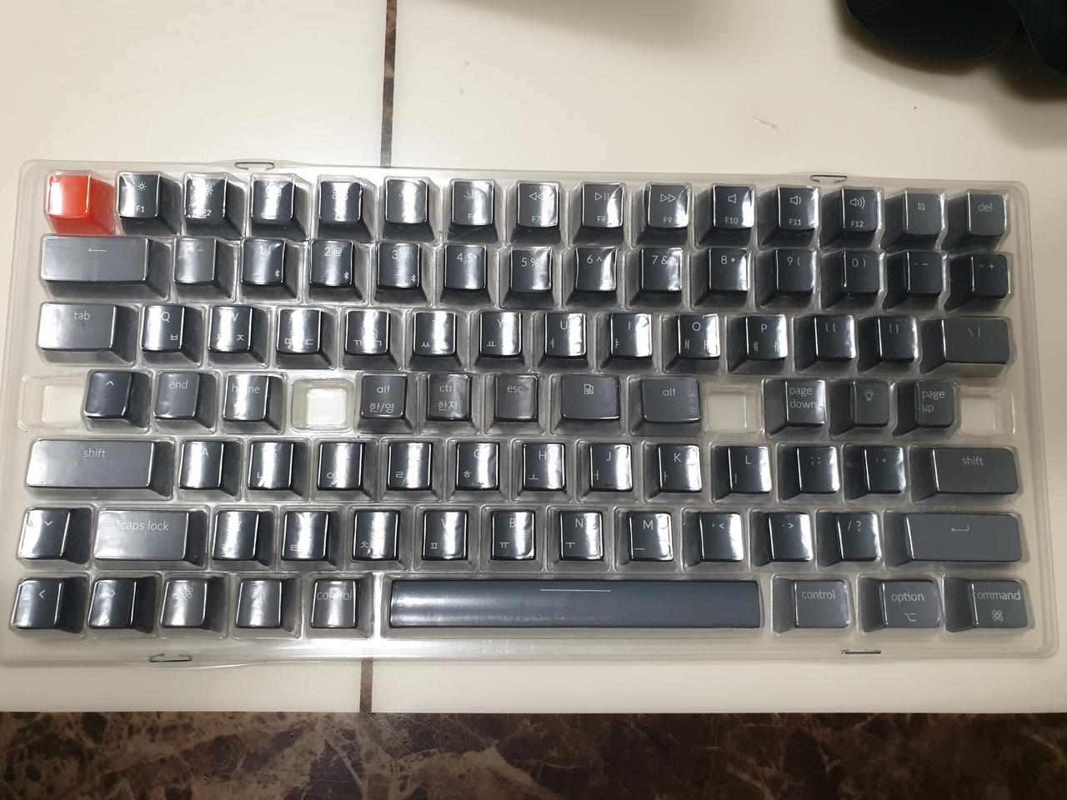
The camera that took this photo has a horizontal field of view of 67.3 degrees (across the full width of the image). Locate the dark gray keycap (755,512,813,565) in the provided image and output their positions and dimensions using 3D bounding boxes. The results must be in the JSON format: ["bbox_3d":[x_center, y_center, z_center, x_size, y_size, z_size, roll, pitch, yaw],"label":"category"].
[{"bbox_3d":[0.080,0.044,0.254,0.018,0.009,0.018,1,82,-3],"label":"dark gray keycap"}]

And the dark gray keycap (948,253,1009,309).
[{"bbox_3d":[0.150,-0.040,0.268,0.018,0.011,0.018,1,83,-3],"label":"dark gray keycap"}]

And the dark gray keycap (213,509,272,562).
[{"bbox_3d":[-0.091,0.043,0.249,0.018,0.010,0.018,1,82,-3],"label":"dark gray keycap"}]

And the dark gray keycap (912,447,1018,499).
[{"bbox_3d":[0.143,0.024,0.263,0.033,0.010,0.018,1,82,-3],"label":"dark gray keycap"}]

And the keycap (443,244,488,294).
[{"bbox_3d":[-0.022,-0.042,0.260,0.018,0.011,0.018,1,83,-3],"label":"keycap"}]

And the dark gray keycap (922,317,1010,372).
[{"bbox_3d":[0.146,-0.018,0.268,0.028,0.009,0.018,1,82,-3],"label":"dark gray keycap"}]

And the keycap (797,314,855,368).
[{"bbox_3d":[0.099,-0.019,0.267,0.018,0.010,0.018,1,82,-3],"label":"keycap"}]

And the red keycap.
[{"bbox_3d":[-0.148,-0.064,0.261,0.018,0.011,0.018,1,81,-3],"label":"red keycap"}]

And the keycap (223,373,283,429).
[{"bbox_3d":[-0.089,0.000,0.252,0.018,0.009,0.018,1,83,-3],"label":"keycap"}]

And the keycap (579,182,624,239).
[{"bbox_3d":[0.022,-0.062,0.264,0.018,0.011,0.018,1,82,-3],"label":"keycap"}]

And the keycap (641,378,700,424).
[{"bbox_3d":[0.043,0.002,0.258,0.023,0.009,0.018,1,83,-3],"label":"keycap"}]

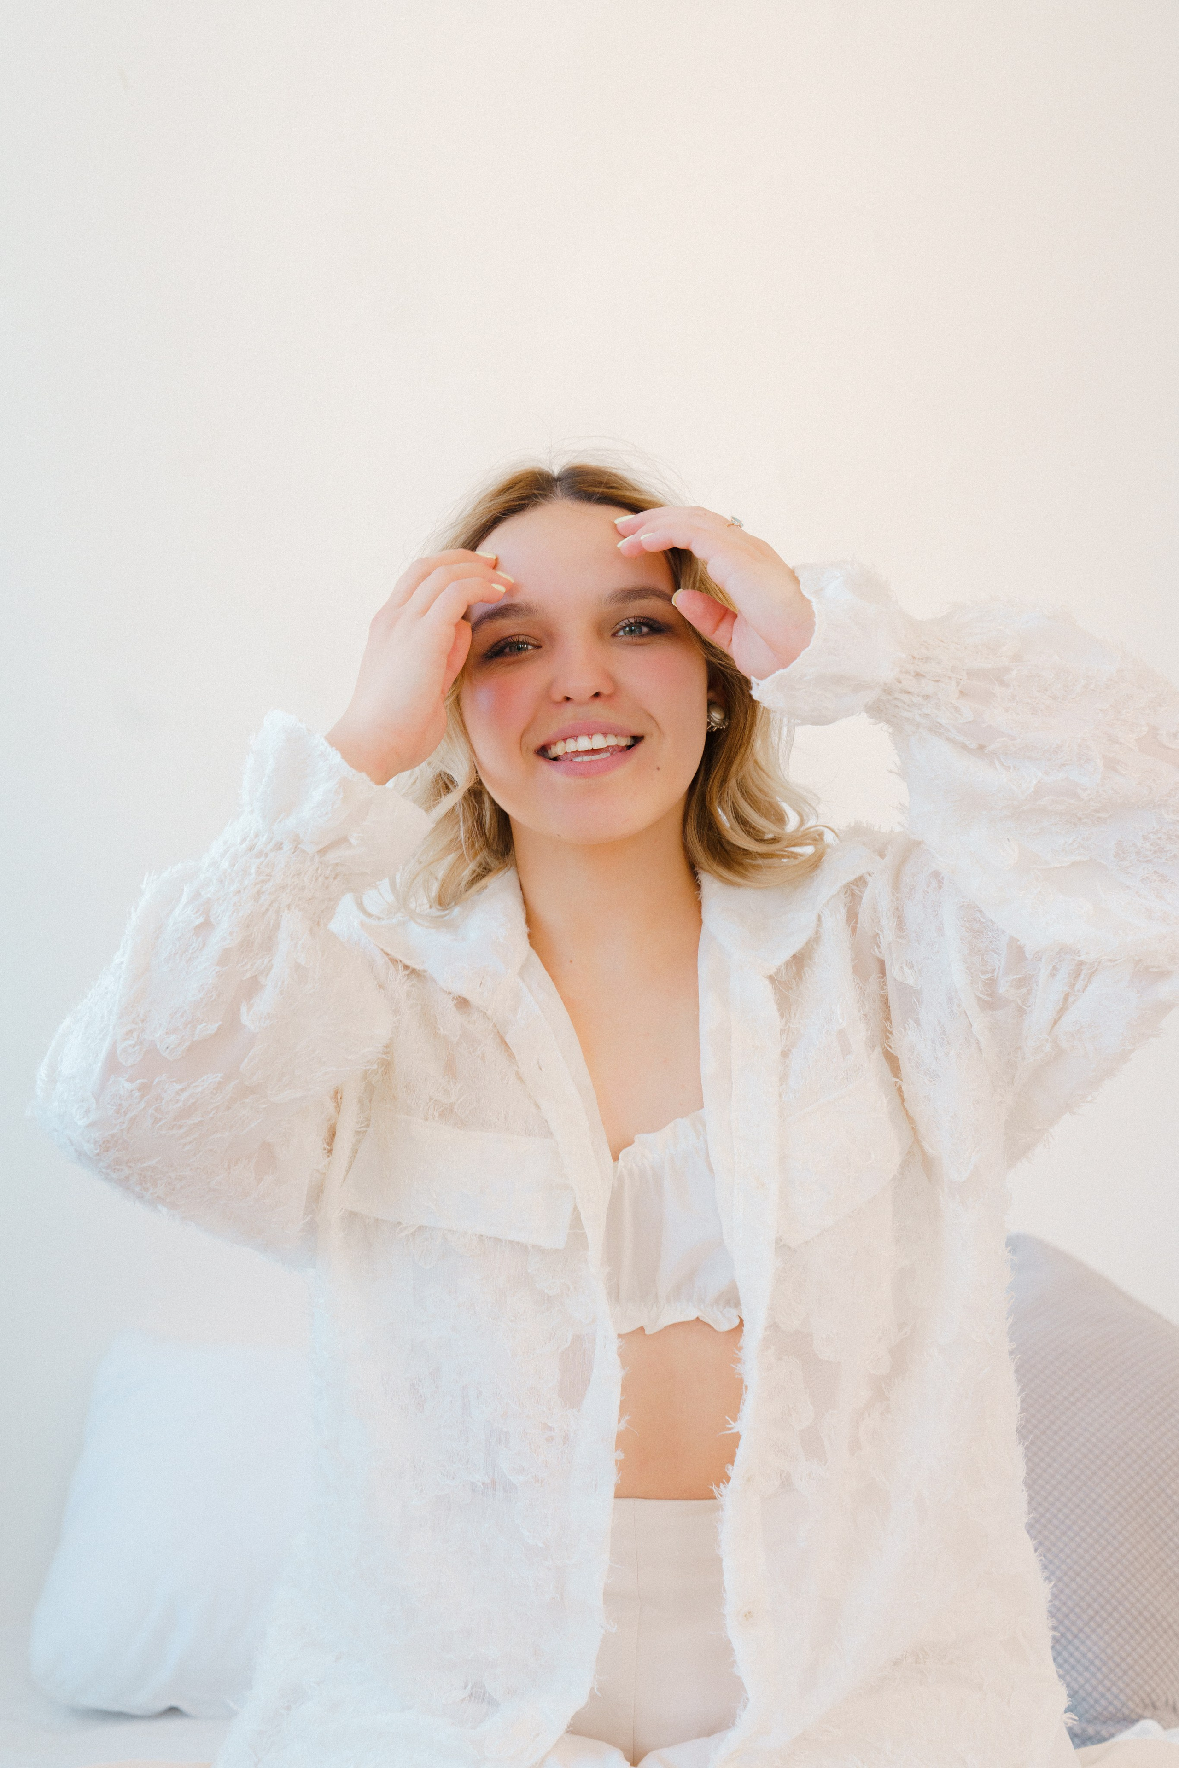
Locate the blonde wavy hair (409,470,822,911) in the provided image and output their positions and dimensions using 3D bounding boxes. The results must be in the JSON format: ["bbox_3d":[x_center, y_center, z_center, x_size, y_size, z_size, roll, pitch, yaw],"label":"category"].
[{"bbox_3d":[0.013,-0.116,1.740,0.245,0.262,0.220,-5,-2,2],"label":"blonde wavy hair"}]

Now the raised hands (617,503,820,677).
[{"bbox_3d":[0.073,-0.167,1.630,0.130,0.070,0.085,41,0,0],"label":"raised hands"}]

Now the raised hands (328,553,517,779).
[{"bbox_3d":[-0.094,-0.115,1.620,0.078,0.138,0.085,20,0,-14],"label":"raised hands"}]

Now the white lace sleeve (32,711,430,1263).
[{"bbox_3d":[-0.196,0.056,1.640,0.220,0.300,0.230,0,0,0],"label":"white lace sleeve"}]

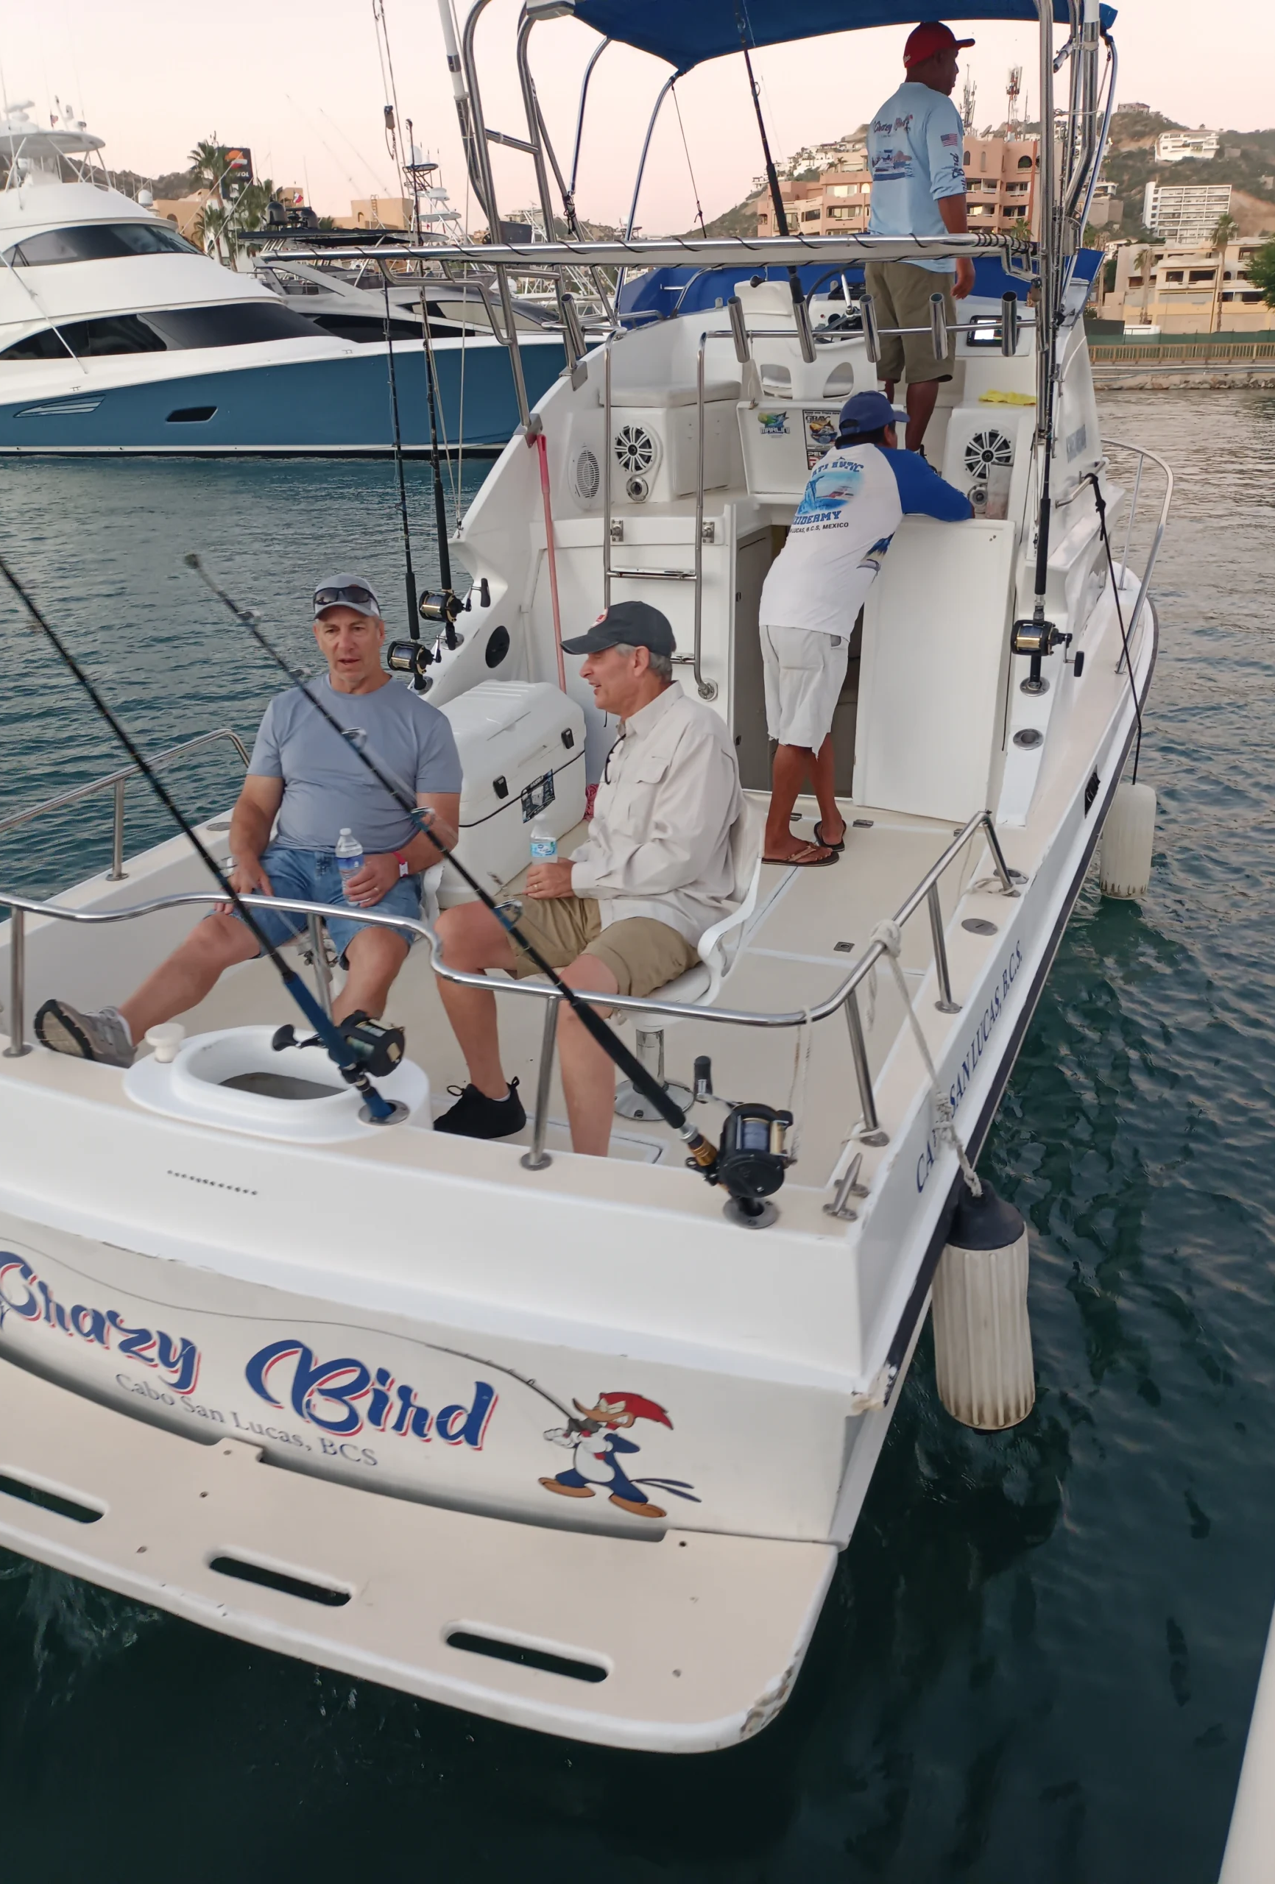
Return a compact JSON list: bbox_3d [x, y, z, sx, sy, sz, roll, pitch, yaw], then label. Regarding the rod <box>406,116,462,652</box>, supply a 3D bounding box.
[{"bbox_3d":[-0.559,-1.424,3.739,0.140,1.454,0.120,-2,24,0],"label":"rod"}]

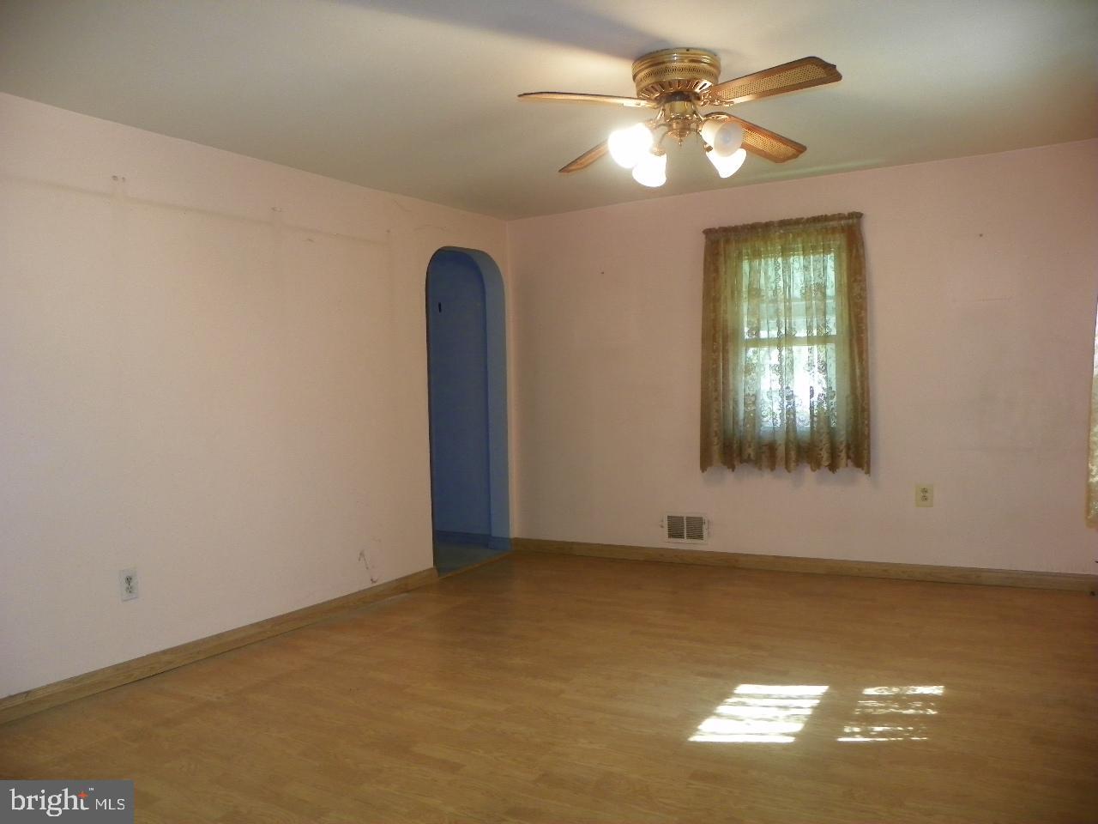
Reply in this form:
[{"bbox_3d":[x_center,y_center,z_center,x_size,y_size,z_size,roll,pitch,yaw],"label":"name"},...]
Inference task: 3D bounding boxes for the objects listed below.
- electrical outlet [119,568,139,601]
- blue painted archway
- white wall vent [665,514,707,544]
[{"bbox_3d":[-1.671,0.689,3.289,0.010,0.119,0.074,-1,2,31],"label":"electrical outlet"},{"bbox_3d":[-0.575,-0.026,5.355,0.150,2.045,0.850,-1,2,31],"label":"blue painted archway"},{"bbox_3d":[0.852,0.730,5.125,0.280,0.178,0.020,-1,2,31],"label":"white wall vent"}]

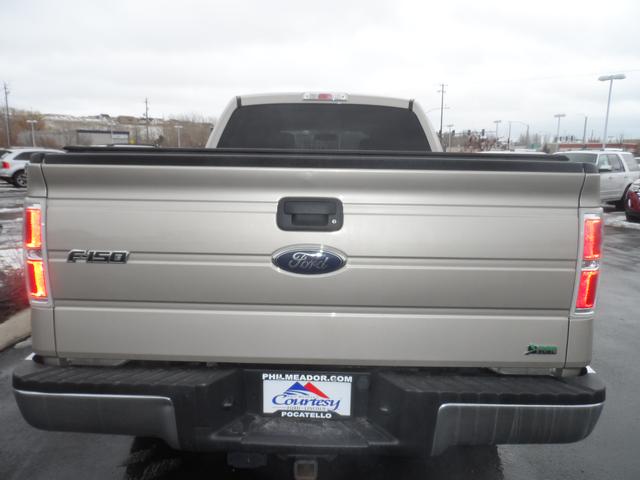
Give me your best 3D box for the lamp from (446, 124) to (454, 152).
[{"bbox_3d":[19.440,-13.071,66.951,1.200,8.300,0.400,6,10,29],"label":"lamp"}]

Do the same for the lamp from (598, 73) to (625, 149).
[{"bbox_3d":[18.350,-6.655,28.582,0.420,7.600,1.550,-8,12,-43],"label":"lamp"}]

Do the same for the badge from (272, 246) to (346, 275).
[{"bbox_3d":[-0.033,0.068,1.475,0.246,0.107,0.020,1,9,1],"label":"badge"}]

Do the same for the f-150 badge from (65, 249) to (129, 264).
[{"bbox_3d":[-0.744,0.055,1.485,0.205,0.047,0.012,1,9,1],"label":"f-150 badge"}]

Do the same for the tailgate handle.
[{"bbox_3d":[-0.032,-0.087,1.455,0.222,0.112,0.045,1,9,1],"label":"tailgate handle"}]

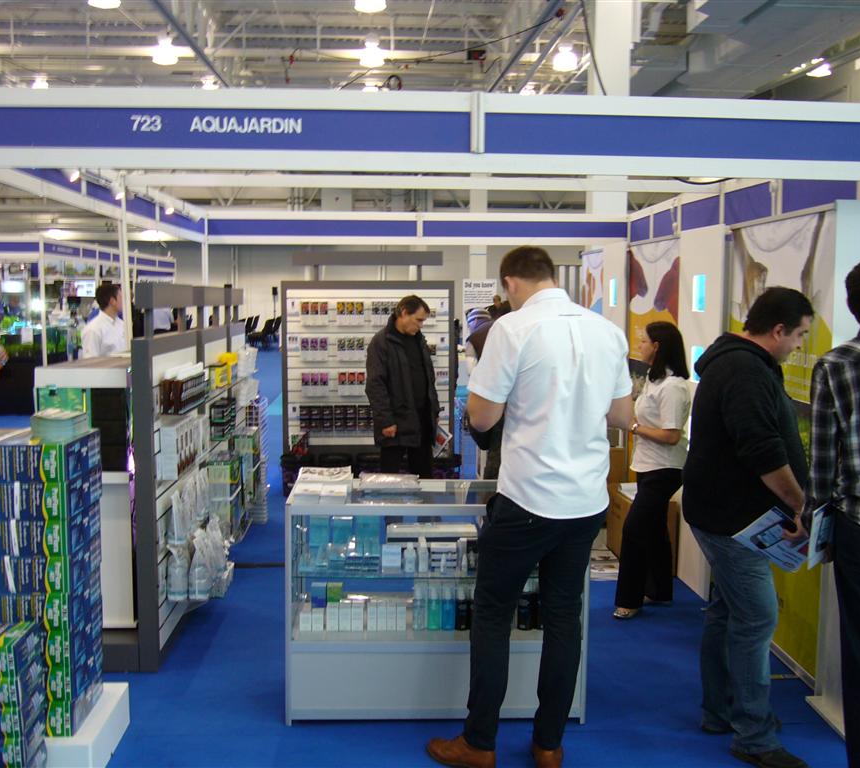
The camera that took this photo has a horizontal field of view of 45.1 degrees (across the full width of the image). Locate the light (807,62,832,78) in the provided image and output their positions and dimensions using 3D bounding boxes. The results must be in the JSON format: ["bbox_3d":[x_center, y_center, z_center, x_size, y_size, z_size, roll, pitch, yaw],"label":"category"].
[{"bbox_3d":[8.273,-6.790,21.983,0.500,0.600,0.500,0,5,-3],"label":"light"}]

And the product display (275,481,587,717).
[{"bbox_3d":[0.016,0.904,4.402,1.200,0.905,0.540,0,5,-3],"label":"product display"}]

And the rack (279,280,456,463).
[{"bbox_3d":[-0.541,0.037,9.010,1.490,1.830,0.330,0,5,-3],"label":"rack"}]

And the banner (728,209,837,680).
[{"bbox_3d":[1.667,0.240,5.069,0.050,2.110,1.310,0,5,-3],"label":"banner"}]

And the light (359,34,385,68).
[{"bbox_3d":[-1.220,-6.940,21.596,0.500,0.680,0.500,0,5,-3],"label":"light"}]

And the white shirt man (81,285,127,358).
[{"bbox_3d":[-2.635,0.092,8.457,0.330,1.790,0.460,3,6,27],"label":"white shirt man"}]

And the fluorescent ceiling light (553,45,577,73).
[{"bbox_3d":[2.863,-6.900,21.795,0.500,0.660,0.500,0,5,-3],"label":"fluorescent ceiling light"}]

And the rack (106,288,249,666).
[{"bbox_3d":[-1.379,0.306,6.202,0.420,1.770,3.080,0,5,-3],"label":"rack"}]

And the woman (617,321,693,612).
[{"bbox_3d":[1.219,0.460,5.660,0.380,1.600,0.450,-1,5,-20],"label":"woman"}]

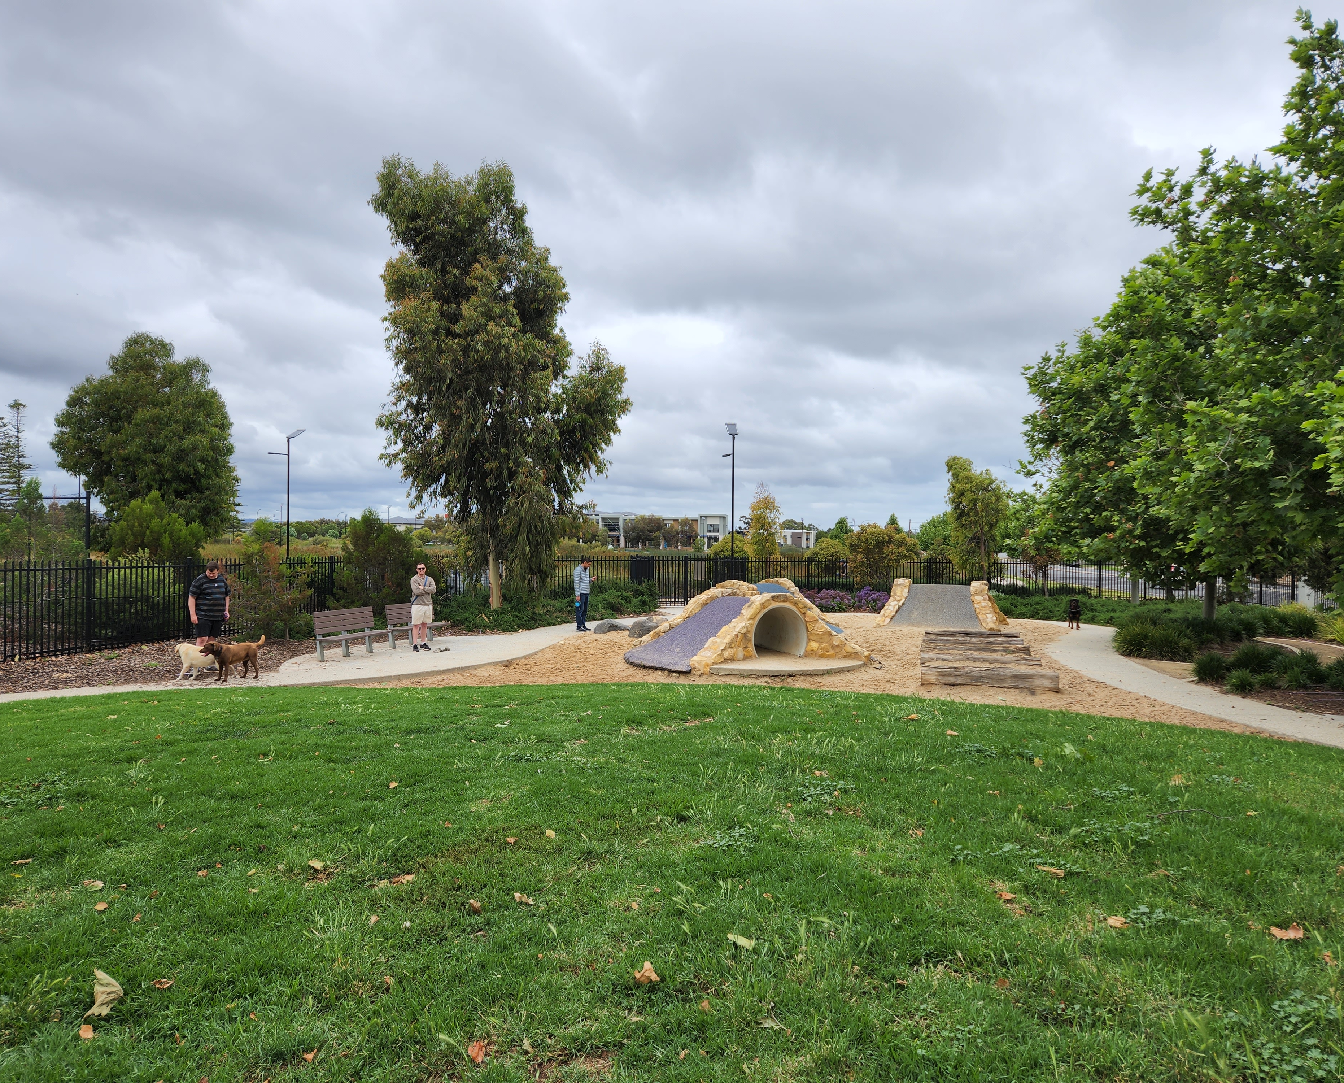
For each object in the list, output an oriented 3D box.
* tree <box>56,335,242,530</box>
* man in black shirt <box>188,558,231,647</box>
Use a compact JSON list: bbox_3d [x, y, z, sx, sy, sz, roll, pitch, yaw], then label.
[{"bbox_3d":[-23.148,-3.530,42.039,7.500,11.162,7.300,0,0,-32],"label":"tree"},{"bbox_3d":[-7.072,1.177,14.656,0.660,1.786,0.420,0,0,-25],"label":"man in black shirt"}]

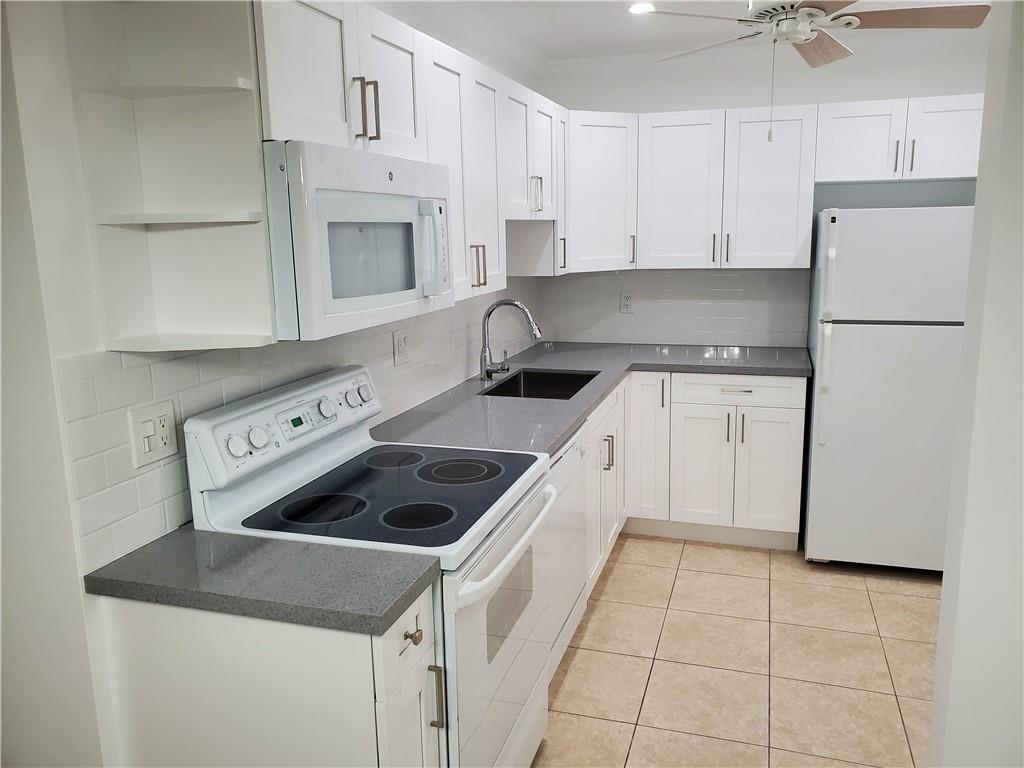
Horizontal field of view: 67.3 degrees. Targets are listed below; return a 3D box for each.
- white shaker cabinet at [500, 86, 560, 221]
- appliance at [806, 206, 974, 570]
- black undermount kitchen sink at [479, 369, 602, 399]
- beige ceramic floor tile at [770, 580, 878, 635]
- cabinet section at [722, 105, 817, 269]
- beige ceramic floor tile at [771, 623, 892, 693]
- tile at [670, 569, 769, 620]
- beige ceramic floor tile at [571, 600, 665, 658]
[{"bbox_3d":[-0.072,-0.934,3.207,0.334,0.502,0.750,2,12,18],"label":"white shaker cabinet"},{"bbox_3d":[1.806,0.005,3.630,0.727,1.636,0.729,2,12,18],"label":"appliance"},{"bbox_3d":[0.140,0.101,3.339,0.390,0.220,0.615,2,12,18],"label":"black undermount kitchen sink"},{"bbox_3d":[1.299,0.937,3.228,0.405,0.010,0.402,2,12,18],"label":"beige ceramic floor tile"},{"bbox_3d":[1.282,-0.967,3.849,0.415,0.756,0.338,2,11,18],"label":"cabinet section"},{"bbox_3d":[1.172,1.014,2.859,0.403,0.010,0.399,2,12,18],"label":"beige ceramic floor tile"},{"bbox_3d":[0.914,0.920,3.360,0.402,0.010,0.400,2,12,18],"label":"tile"},{"bbox_3d":[0.410,0.983,3.111,0.389,0.010,0.399,2,12,18],"label":"beige ceramic floor tile"}]

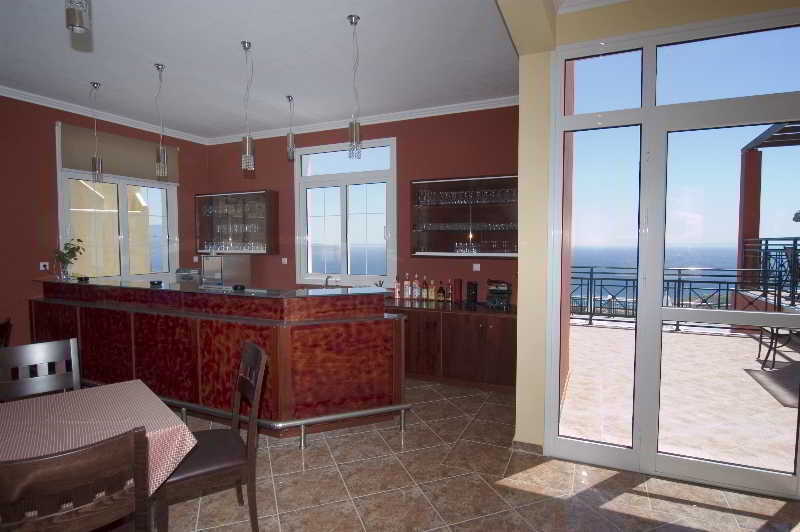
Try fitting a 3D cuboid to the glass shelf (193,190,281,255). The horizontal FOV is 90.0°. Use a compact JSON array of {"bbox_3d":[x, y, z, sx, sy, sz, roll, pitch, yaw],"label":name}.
[{"bbox_3d":[-2.415,-0.614,5.909,1.317,0.897,0.258,1,3,22],"label":"glass shelf"}]

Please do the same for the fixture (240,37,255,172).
[{"bbox_3d":[-1.260,-1.318,3.318,0.102,1.070,0.102,1,3,22],"label":"fixture"}]

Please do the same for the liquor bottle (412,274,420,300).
[{"bbox_3d":[0.205,0.250,4.877,0.085,0.305,0.085,1,3,22],"label":"liquor bottle"}]

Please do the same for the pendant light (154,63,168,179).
[{"bbox_3d":[-2.221,-1.350,3.740,0.102,1.053,0.102,1,3,22],"label":"pendant light"}]

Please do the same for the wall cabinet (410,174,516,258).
[{"bbox_3d":[0.797,-0.544,4.602,1.322,0.891,0.258,1,3,22],"label":"wall cabinet"}]

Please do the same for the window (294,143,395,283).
[{"bbox_3d":[-0.749,-0.680,5.398,1.539,1.899,0.122,1,3,22],"label":"window"}]

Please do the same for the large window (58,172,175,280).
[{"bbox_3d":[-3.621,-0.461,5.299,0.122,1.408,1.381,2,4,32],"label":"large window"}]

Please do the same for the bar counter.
[{"bbox_3d":[-1.911,0.737,3.958,4.028,1.140,0.973,1,3,22],"label":"bar counter"}]

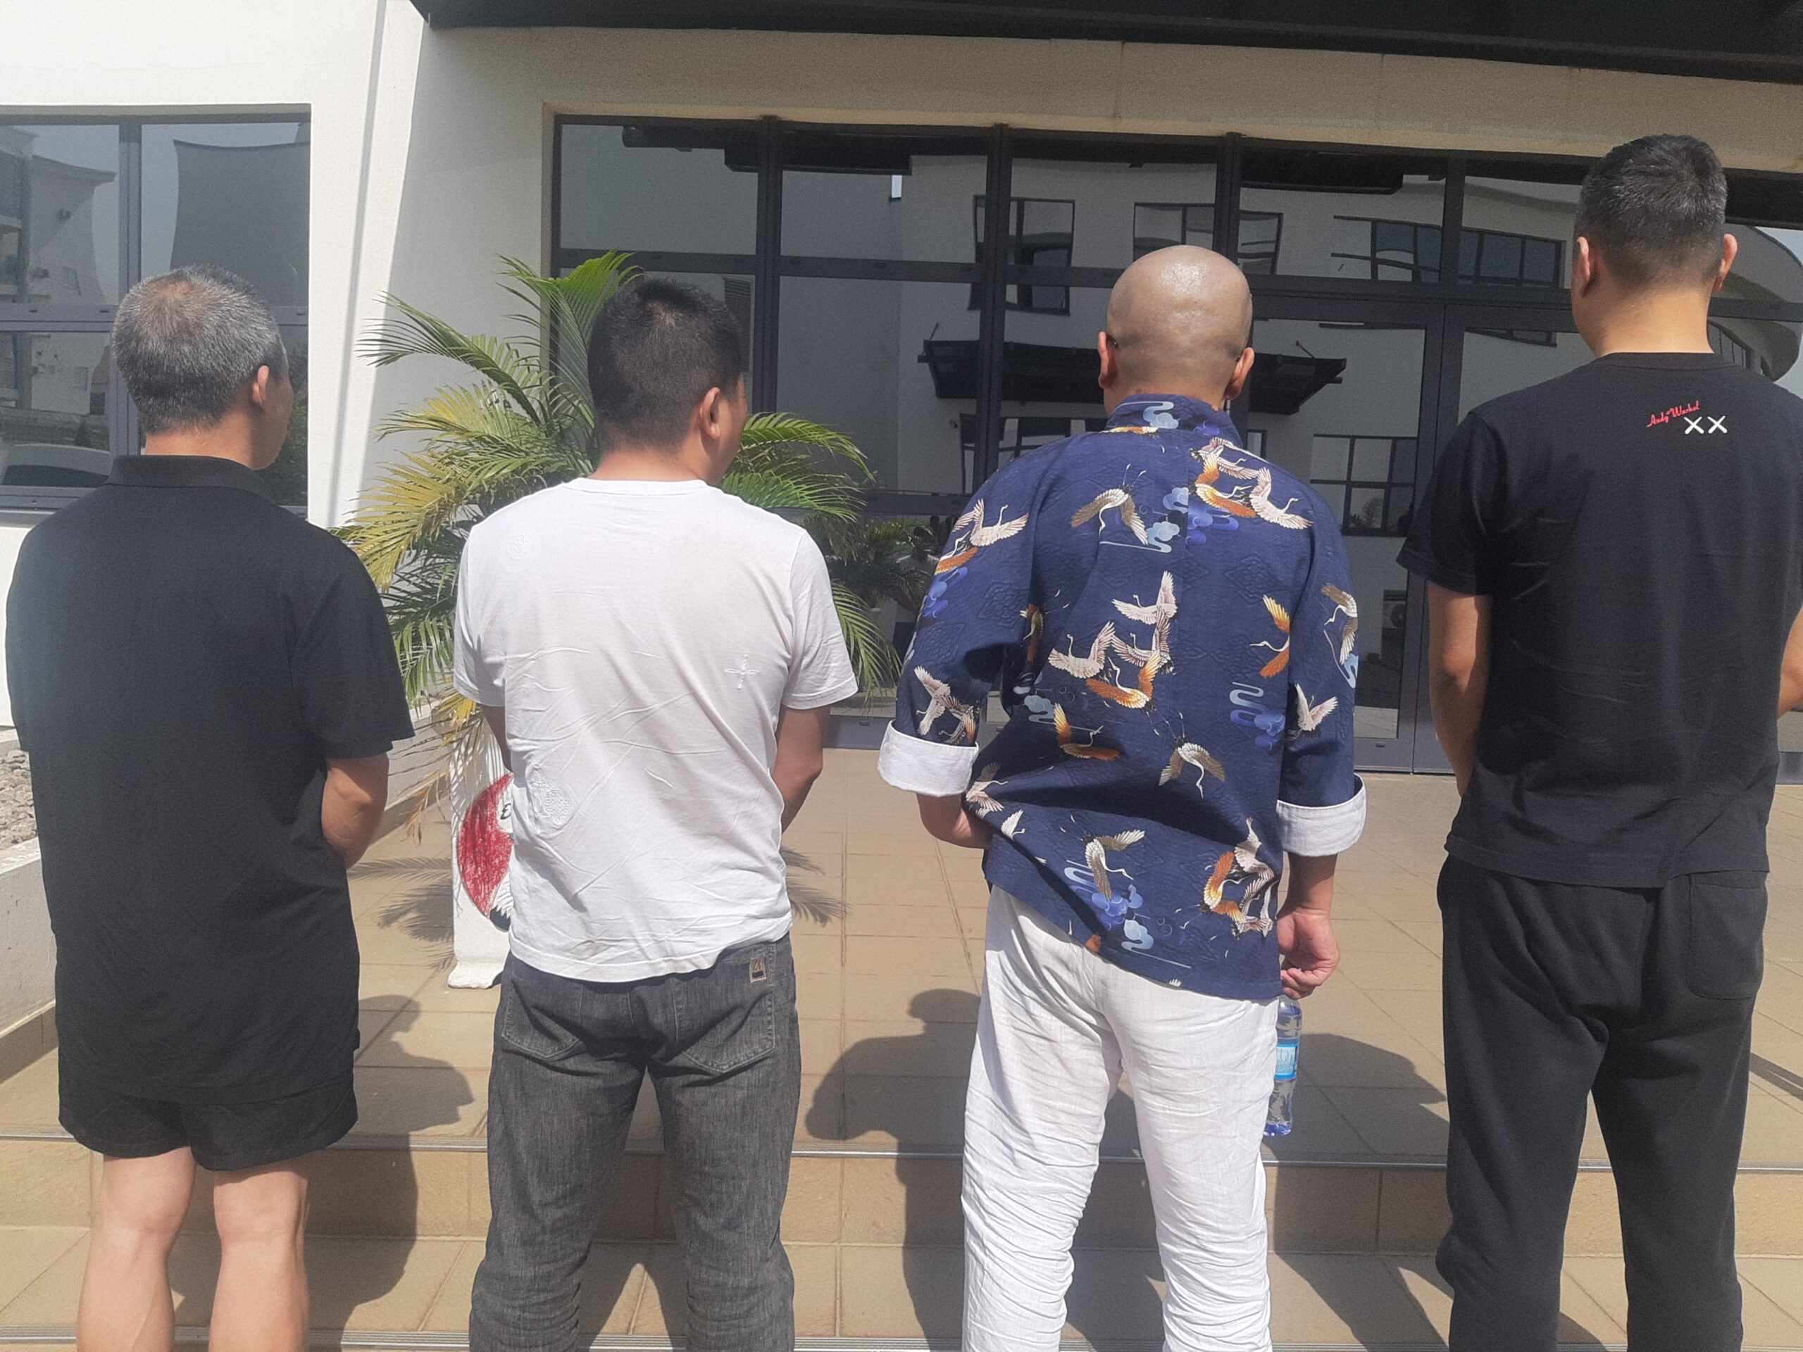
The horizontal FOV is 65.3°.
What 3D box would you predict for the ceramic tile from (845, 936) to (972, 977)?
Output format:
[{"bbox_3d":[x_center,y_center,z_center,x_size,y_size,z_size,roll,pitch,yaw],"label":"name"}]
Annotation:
[{"bbox_3d":[0.010,0.679,3.370,0.300,0.010,0.300,2,6,-3],"label":"ceramic tile"}]

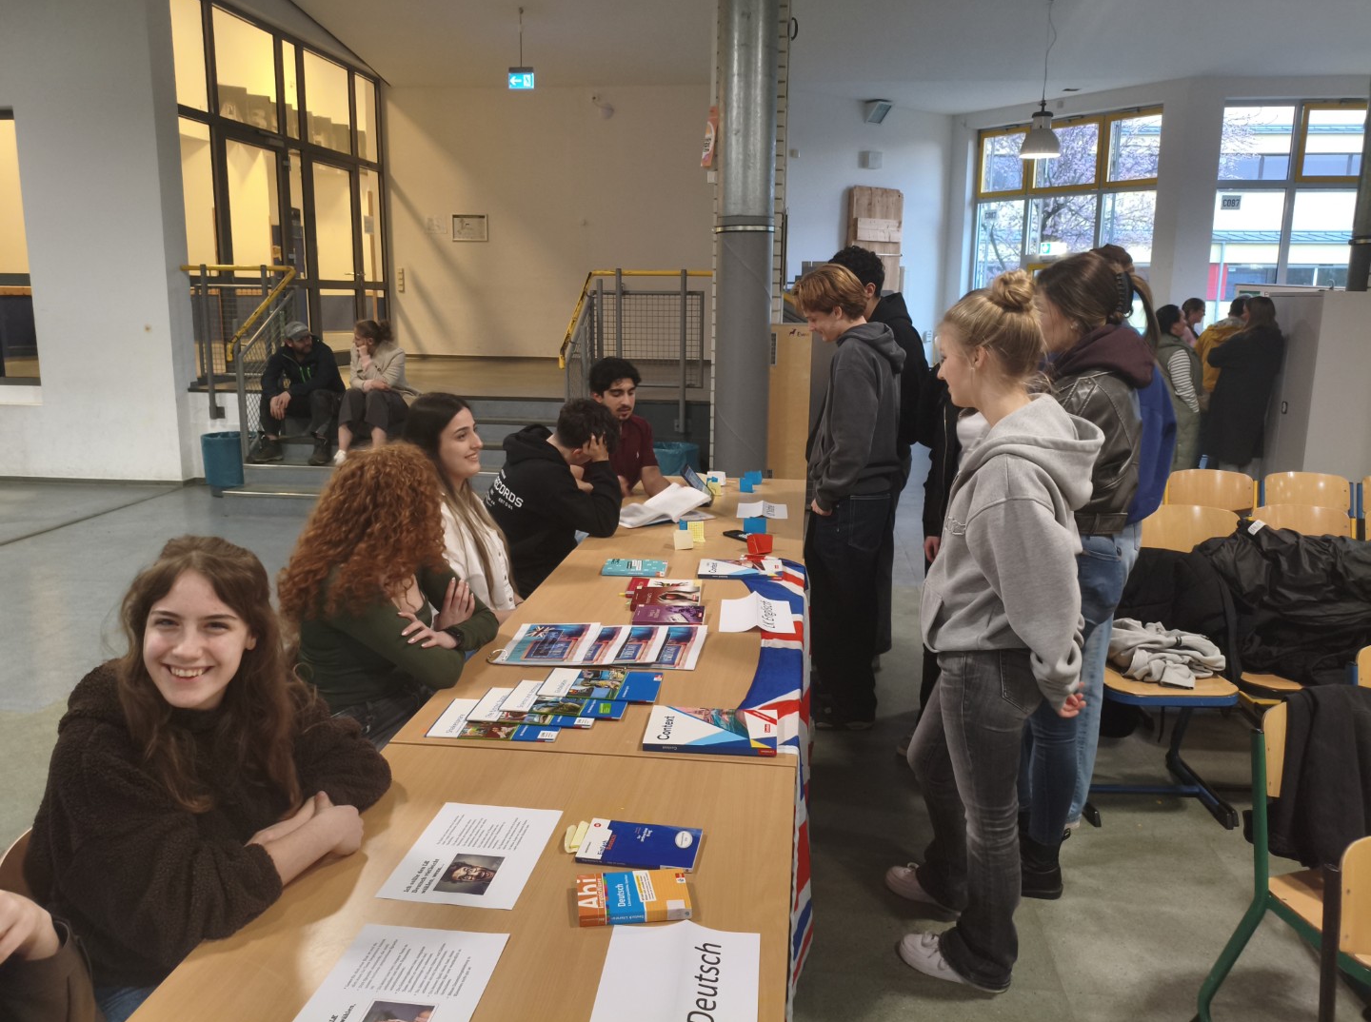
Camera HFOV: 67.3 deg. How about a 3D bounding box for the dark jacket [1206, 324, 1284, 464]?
[{"bbox_3d":[3.893,-0.802,7.150,0.500,1.000,0.360,-5,13,-27],"label":"dark jacket"}]

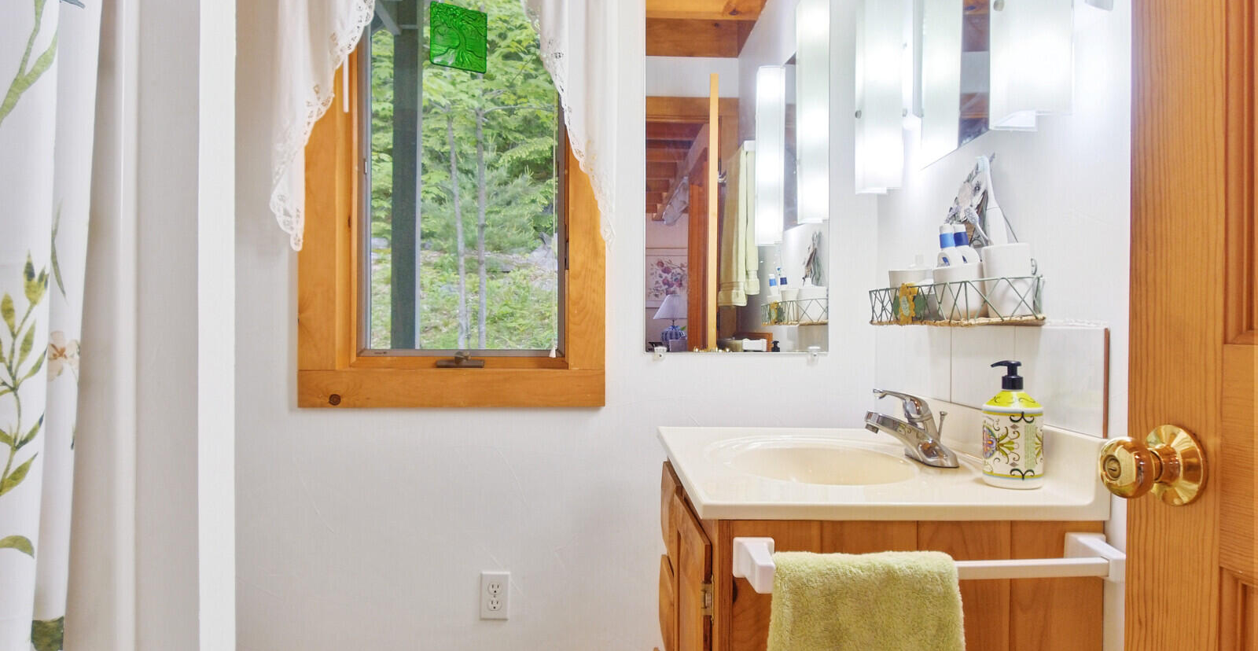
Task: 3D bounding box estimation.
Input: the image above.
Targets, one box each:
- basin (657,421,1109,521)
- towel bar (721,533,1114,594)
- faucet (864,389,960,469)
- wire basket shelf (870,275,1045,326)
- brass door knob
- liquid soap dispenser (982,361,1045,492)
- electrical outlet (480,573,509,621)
[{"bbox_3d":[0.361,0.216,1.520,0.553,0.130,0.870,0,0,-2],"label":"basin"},{"bbox_3d":[0.395,0.314,1.072,0.498,0.058,0.080,-2,0,-1],"label":"towel bar"},{"bbox_3d":[0.507,0.180,1.450,0.138,0.127,0.150,0,0,-2],"label":"faucet"},{"bbox_3d":[0.568,-0.034,1.430,0.120,0.068,0.460,0,0,-2],"label":"wire basket shelf"},{"bbox_3d":[0.421,0.115,0.655,0.062,0.066,0.066,0,0,-6],"label":"brass door knob"},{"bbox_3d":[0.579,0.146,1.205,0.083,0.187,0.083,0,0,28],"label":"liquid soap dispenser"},{"bbox_3d":[-0.325,0.657,1.937,0.071,0.115,0.008,0,0,-1],"label":"electrical outlet"}]

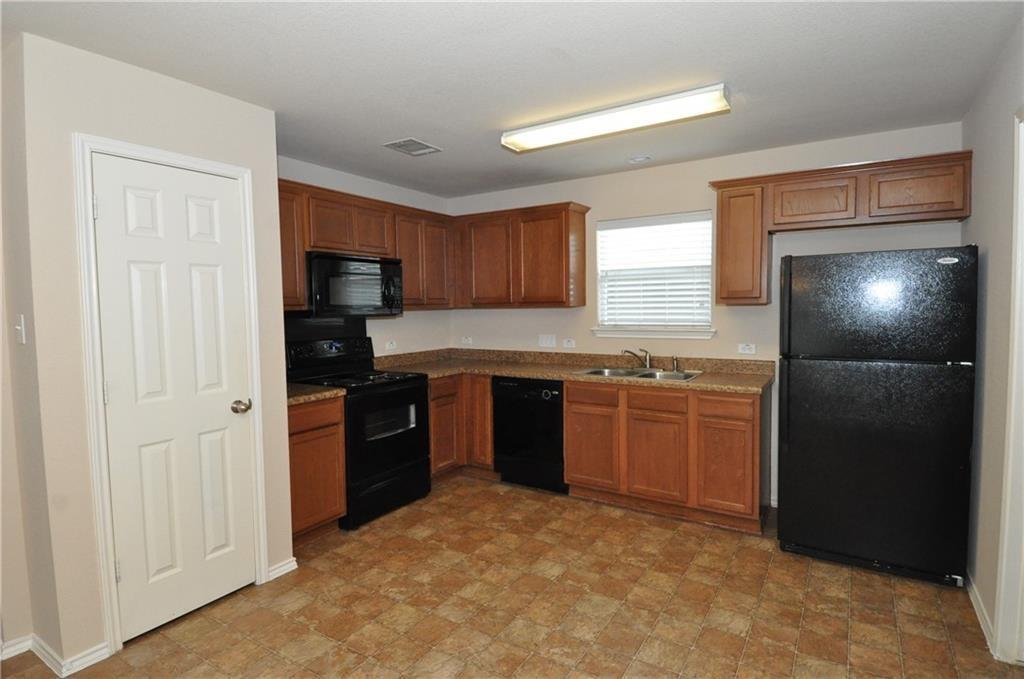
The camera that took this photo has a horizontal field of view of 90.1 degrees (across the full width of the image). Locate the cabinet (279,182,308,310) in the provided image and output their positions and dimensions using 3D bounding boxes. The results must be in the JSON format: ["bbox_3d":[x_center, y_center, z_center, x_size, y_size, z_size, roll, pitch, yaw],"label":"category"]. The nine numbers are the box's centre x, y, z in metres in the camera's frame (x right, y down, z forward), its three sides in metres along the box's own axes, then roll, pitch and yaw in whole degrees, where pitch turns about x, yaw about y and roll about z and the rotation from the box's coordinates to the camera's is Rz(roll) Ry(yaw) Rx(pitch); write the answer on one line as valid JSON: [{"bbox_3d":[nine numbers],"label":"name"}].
[{"bbox_3d":[-1.560,-0.569,3.161,0.329,0.795,0.418,1,4,33],"label":"cabinet"}]

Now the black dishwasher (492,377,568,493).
[{"bbox_3d":[0.260,0.710,4.122,0.630,0.852,0.569,1,4,33],"label":"black dishwasher"}]

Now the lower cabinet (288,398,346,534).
[{"bbox_3d":[-1.424,0.790,3.173,0.620,0.876,0.460,1,4,32],"label":"lower cabinet"}]

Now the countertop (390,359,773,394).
[{"bbox_3d":[0.319,0.271,3.834,2.840,0.040,1.066,1,4,32],"label":"countertop"}]

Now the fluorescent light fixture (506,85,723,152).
[{"bbox_3d":[0.522,-1.185,2.818,1.245,0.072,0.230,1,4,32],"label":"fluorescent light fixture"}]

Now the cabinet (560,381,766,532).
[{"bbox_3d":[1.093,0.732,3.636,1.294,0.876,0.625,1,4,32],"label":"cabinet"}]

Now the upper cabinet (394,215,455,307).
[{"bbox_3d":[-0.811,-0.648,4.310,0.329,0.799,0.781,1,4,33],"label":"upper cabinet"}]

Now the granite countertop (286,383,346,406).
[{"bbox_3d":[-1.419,0.333,3.140,0.643,0.040,0.460,1,4,32],"label":"granite countertop"}]

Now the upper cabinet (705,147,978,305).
[{"bbox_3d":[1.911,-0.607,3.109,1.271,0.777,0.322,1,4,33],"label":"upper cabinet"}]

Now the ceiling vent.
[{"bbox_3d":[-0.642,-1.238,3.323,0.240,0.021,0.282,1,4,33],"label":"ceiling vent"}]

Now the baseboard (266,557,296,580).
[{"bbox_3d":[-1.212,1.204,2.698,0.015,0.066,0.158,1,4,33],"label":"baseboard"}]

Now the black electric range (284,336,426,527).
[{"bbox_3d":[-1.068,0.605,3.655,0.660,1.180,0.758,1,4,32],"label":"black electric range"}]

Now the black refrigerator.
[{"bbox_3d":[2.001,0.363,2.891,0.808,1.637,0.664,1,4,33],"label":"black refrigerator"}]

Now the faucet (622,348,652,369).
[{"bbox_3d":[0.952,0.157,3.860,0.245,0.165,0.060,-2,4,-24],"label":"faucet"}]

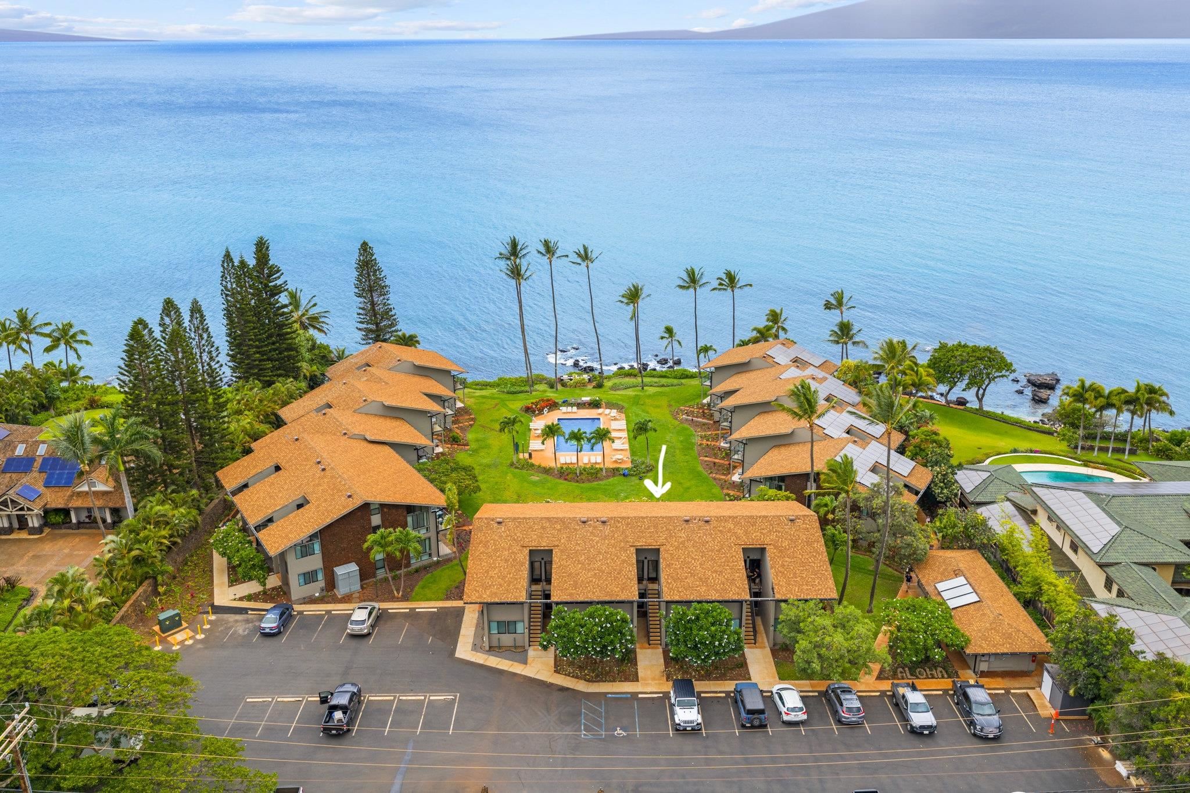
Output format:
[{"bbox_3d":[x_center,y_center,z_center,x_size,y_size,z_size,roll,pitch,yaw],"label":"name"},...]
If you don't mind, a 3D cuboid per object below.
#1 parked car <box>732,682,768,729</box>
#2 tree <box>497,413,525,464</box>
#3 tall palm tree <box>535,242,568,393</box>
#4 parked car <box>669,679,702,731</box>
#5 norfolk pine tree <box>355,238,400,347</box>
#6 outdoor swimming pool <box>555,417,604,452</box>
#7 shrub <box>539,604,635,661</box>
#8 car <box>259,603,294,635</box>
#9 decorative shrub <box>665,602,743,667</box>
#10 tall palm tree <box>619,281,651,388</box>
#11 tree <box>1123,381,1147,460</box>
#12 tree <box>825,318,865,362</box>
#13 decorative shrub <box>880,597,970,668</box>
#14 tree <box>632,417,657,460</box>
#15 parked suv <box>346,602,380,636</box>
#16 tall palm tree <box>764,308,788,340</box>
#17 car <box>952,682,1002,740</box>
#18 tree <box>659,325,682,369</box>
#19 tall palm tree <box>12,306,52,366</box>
[{"bbox_3d":[11.681,22.980,69.348,1.930,1.850,4.750,0,18,-1],"label":"parked car"},{"bbox_3d":[-10.923,5.667,121.816,3.304,7.223,3.304,0,21,0],"label":"tree"},{"bbox_3d":[-6.557,-12.363,143.847,4.794,24.288,4.651,0,21,0],"label":"tall palm tree"},{"bbox_3d":[6.784,23.089,69.129,1.880,1.850,4.700,0,18,-1],"label":"parked car"},{"bbox_3d":[-35.642,-13.092,149.474,8.390,24.450,8.390,0,21,0],"label":"norfolk pine tree"},{"bbox_3d":[-2.061,5.769,124.095,6.100,1.500,11.300,0,21,-1],"label":"outdoor swimming pool"},{"bbox_3d":[-0.521,19.505,75.995,7.787,4.900,5.000,0,21,0],"label":"shrub"},{"bbox_3d":[-29.710,20.407,86.970,1.780,1.450,4.600,1,21,3],"label":"car"},{"bbox_3d":[9.102,19.537,75.710,6.464,5.000,5.000,0,21,0],"label":"decorative shrub"},{"bbox_3d":[6.038,-9.339,145.247,5.032,17.636,4.881,0,21,0],"label":"tall palm tree"},{"bbox_3d":[71.020,3.239,122.943,3.210,11.390,3.210,0,21,0],"label":"tree"},{"bbox_3d":[38.226,-6.730,142.407,6.241,10.403,6.241,0,21,0],"label":"tree"},{"bbox_3d":[28.500,20.341,80.206,7.350,4.800,6.800,0,21,0],"label":"decorative shrub"},{"bbox_3d":[6.438,5.658,120.451,3.130,6.490,3.130,0,21,0],"label":"tree"},{"bbox_3d":[-20.939,20.048,84.196,1.880,1.680,4.700,1,21,4],"label":"parked suv"},{"bbox_3d":[30.057,-8.858,154.753,4.041,12.241,4.041,0,21,0],"label":"tall palm tree"},{"bbox_3d":[29.905,24.358,72.529,2.080,1.900,5.750,0,21,-1],"label":"car"},{"bbox_3d":[12.864,-8.027,159.039,3.970,8.920,3.970,0,21,0],"label":"tree"},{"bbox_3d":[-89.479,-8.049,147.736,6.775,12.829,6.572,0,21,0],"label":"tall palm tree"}]

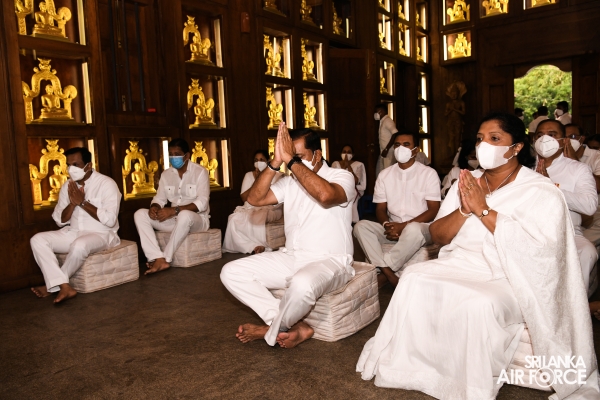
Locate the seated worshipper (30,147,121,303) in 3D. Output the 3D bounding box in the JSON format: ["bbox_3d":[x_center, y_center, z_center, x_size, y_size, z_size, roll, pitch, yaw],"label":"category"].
[{"bbox_3d":[-1.679,0.146,3.756,0.552,1.075,0.636,0,6,29],"label":"seated worshipper"}]

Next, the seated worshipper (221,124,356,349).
[{"bbox_3d":[-0.050,0.146,2.720,0.660,1.070,0.660,3,8,41],"label":"seated worshipper"}]

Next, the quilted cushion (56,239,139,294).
[{"bbox_3d":[-1.641,0.522,3.997,0.496,0.281,0.458,1,6,36],"label":"quilted cushion"}]

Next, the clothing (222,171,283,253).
[{"bbox_3d":[-0.440,0.093,5.193,0.486,0.823,0.636,1,6,32],"label":"clothing"}]

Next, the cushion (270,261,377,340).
[{"bbox_3d":[0.104,0.550,2.830,0.496,0.276,0.458,1,6,36],"label":"cushion"}]

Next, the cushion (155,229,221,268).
[{"bbox_3d":[-1.061,0.432,4.745,0.496,0.281,0.458,1,6,36],"label":"cushion"}]

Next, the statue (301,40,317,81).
[{"bbox_3d":[0.099,-1.919,6.997,0.224,0.561,0.468,1,6,36],"label":"statue"}]

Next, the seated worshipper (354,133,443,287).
[{"bbox_3d":[0.730,0.030,3.600,0.640,1.070,0.680,1,7,28],"label":"seated worshipper"}]

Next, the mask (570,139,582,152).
[{"bbox_3d":[2.270,-0.450,4.130,0.135,0.110,0.080,3,8,42],"label":"mask"}]

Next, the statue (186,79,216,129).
[{"bbox_3d":[-1.090,-1.042,5.446,0.224,0.552,0.468,1,6,36],"label":"statue"}]

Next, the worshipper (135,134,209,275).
[{"bbox_3d":[-1.120,0.017,4.360,0.540,1.070,0.680,1,7,33],"label":"worshipper"}]

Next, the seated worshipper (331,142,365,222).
[{"bbox_3d":[0.630,-0.210,6.420,0.500,0.980,0.600,0,6,20],"label":"seated worshipper"}]

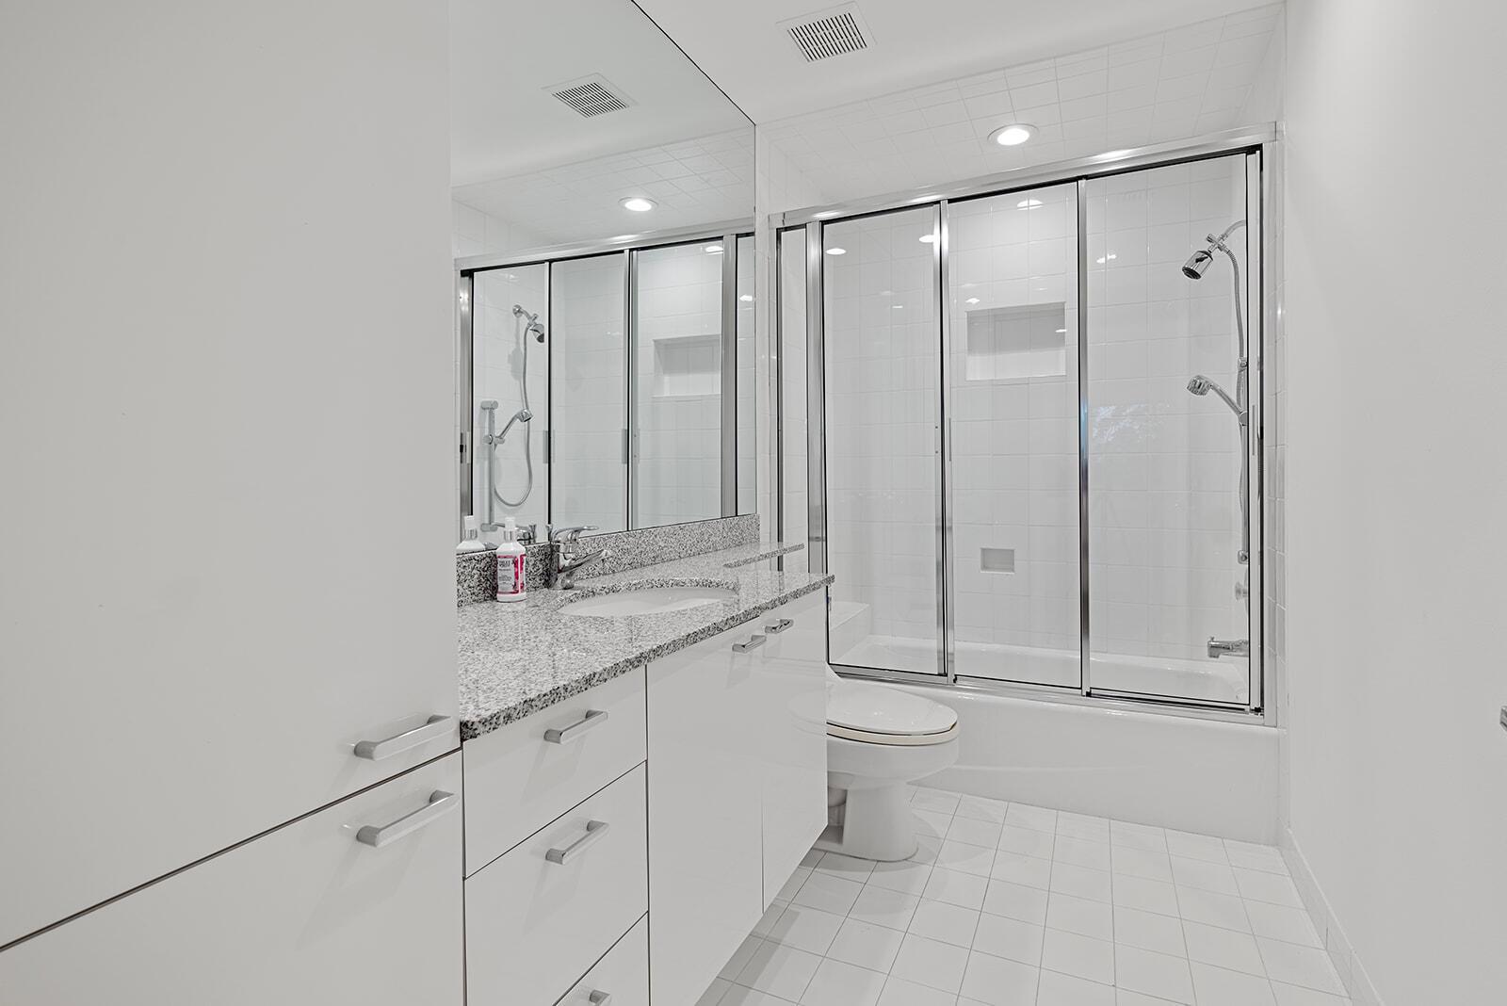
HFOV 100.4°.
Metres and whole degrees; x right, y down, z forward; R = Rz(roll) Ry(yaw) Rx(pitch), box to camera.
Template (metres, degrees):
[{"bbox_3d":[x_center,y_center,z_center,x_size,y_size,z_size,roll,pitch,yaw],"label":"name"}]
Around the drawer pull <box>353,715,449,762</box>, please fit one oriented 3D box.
[{"bbox_3d":[-0.348,0.235,0.629,0.031,0.017,0.088,0,2,27],"label":"drawer pull"}]

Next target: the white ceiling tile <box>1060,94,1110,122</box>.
[{"bbox_3d":[1.216,-1.450,2.308,0.156,0.010,0.156,0,2,27],"label":"white ceiling tile"}]

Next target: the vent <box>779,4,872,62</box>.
[{"bbox_3d":[0.226,-1.441,1.931,0.240,0.020,0.220,0,2,27],"label":"vent"}]

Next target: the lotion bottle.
[{"bbox_3d":[-0.542,0.126,1.404,0.065,0.187,0.058,-1,2,-3],"label":"lotion bottle"}]

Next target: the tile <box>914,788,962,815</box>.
[{"bbox_3d":[0.666,1.093,2.299,0.156,0.010,0.156,0,2,27],"label":"tile"}]

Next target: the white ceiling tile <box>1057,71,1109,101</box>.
[{"bbox_3d":[1.165,-1.470,2.215,0.156,0.010,0.156,0,2,27],"label":"white ceiling tile"}]

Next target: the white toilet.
[{"bbox_3d":[0.306,0.797,2.193,0.740,0.600,0.385,0,2,27],"label":"white toilet"}]

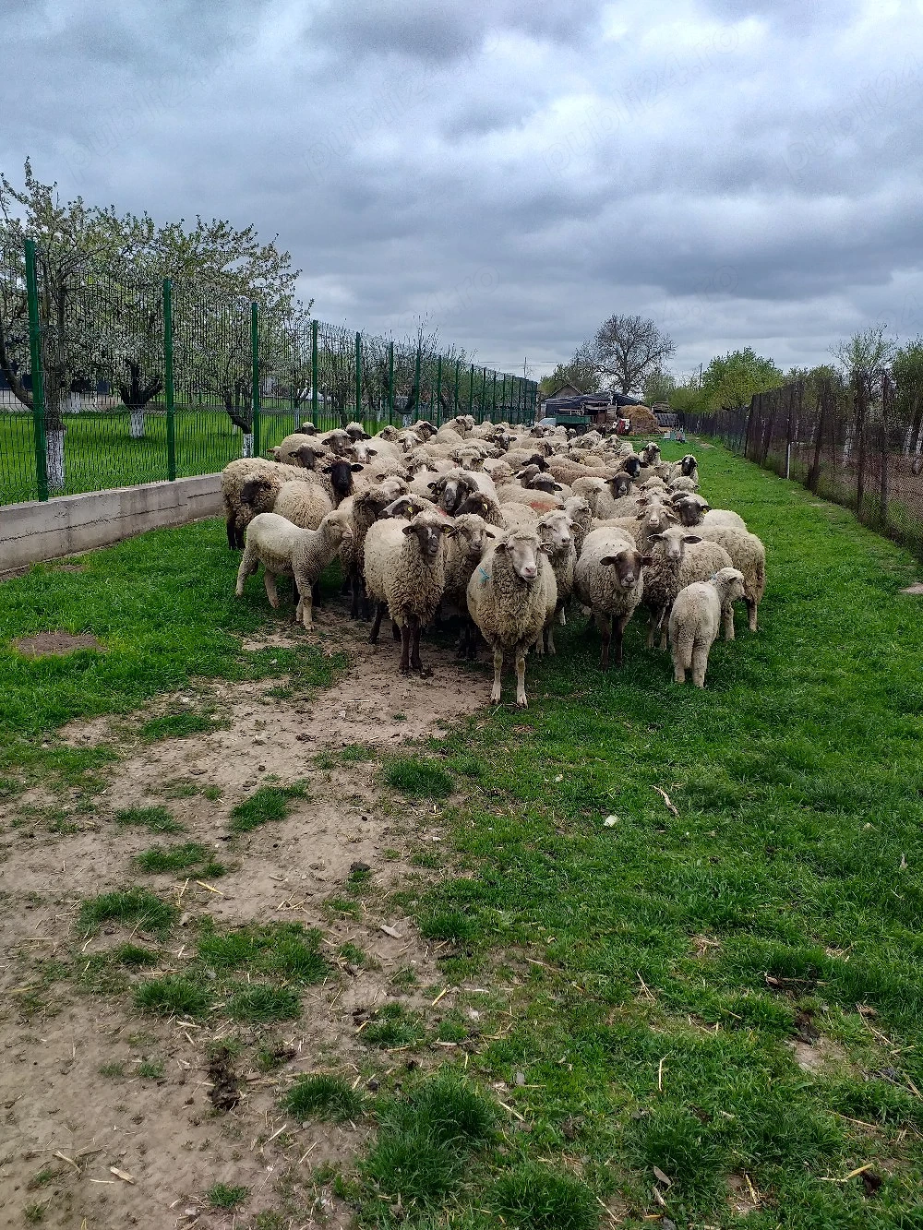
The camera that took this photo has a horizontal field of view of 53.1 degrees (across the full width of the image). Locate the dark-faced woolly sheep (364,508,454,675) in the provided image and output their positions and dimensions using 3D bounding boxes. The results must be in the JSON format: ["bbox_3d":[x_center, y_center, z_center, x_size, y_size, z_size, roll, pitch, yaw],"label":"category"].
[{"bbox_3d":[-0.311,-0.174,5.137,0.430,0.850,0.980,-2,12,-14],"label":"dark-faced woolly sheep"}]

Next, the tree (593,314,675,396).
[{"bbox_3d":[13.950,-19.489,74.458,6.900,9.200,6.900,2,13,0],"label":"tree"}]

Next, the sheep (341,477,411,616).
[{"bbox_3d":[-0.727,-0.464,6.613,0.460,0.880,1.100,-2,13,-16],"label":"sheep"}]

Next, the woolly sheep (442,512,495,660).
[{"bbox_3d":[0.105,-0.219,5.478,0.450,0.840,1.000,4,12,12],"label":"woolly sheep"}]

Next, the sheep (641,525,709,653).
[{"bbox_3d":[1.488,-0.249,6.134,0.420,0.790,1.060,8,14,27],"label":"sheep"}]

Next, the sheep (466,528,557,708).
[{"bbox_3d":[0.258,-0.033,4.735,0.460,0.860,0.980,2,12,3],"label":"sheep"}]

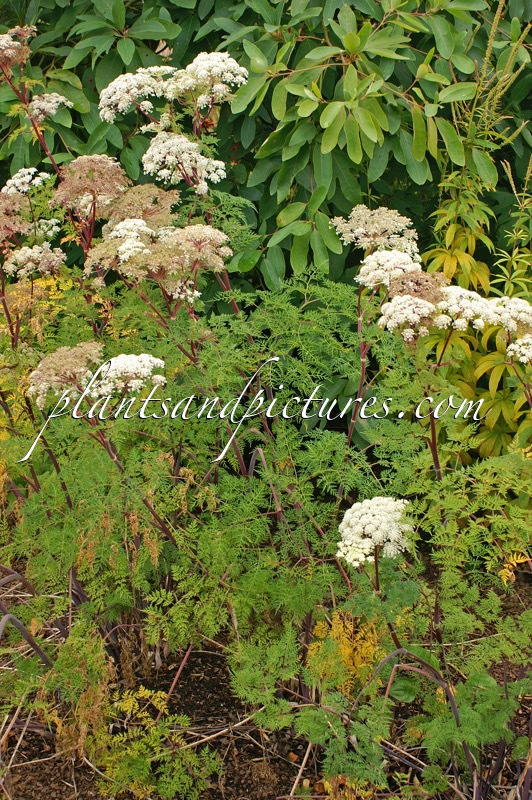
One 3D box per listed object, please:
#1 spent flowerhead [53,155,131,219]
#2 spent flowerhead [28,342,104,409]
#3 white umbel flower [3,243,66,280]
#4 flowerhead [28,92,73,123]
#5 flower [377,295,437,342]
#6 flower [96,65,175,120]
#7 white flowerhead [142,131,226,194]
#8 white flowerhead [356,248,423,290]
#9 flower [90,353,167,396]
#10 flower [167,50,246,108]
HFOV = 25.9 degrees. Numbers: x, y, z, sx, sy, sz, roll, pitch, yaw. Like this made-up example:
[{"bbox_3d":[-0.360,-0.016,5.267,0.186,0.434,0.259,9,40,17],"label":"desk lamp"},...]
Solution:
[{"bbox_3d":[-0.393,-0.479,2.600,0.175,0.125,0.166,0,15,0],"label":"spent flowerhead"},{"bbox_3d":[-0.406,-0.052,2.350,0.170,0.085,0.155,-23,15,6],"label":"spent flowerhead"},{"bbox_3d":[-0.481,-0.288,2.400,0.133,0.070,0.120,0,15,0],"label":"white umbel flower"},{"bbox_3d":[-0.457,-0.621,2.450,0.093,0.056,0.085,0,15,0],"label":"flowerhead"},{"bbox_3d":[0.319,-0.184,2.600,0.132,0.090,0.125,0,15,0],"label":"flower"},{"bbox_3d":[-0.284,-0.675,2.550,0.170,0.100,0.155,-12,15,3],"label":"flower"},{"bbox_3d":[-0.194,-0.566,2.750,0.195,0.130,0.185,0,15,0],"label":"white flowerhead"},{"bbox_3d":[0.289,-0.308,2.700,0.154,0.082,0.146,0,15,0],"label":"white flowerhead"},{"bbox_3d":[-0.278,-0.052,2.350,0.148,0.068,0.140,0,16,0],"label":"flower"},{"bbox_3d":[-0.131,-0.710,2.550,0.183,0.110,0.165,0,15,0],"label":"flower"}]

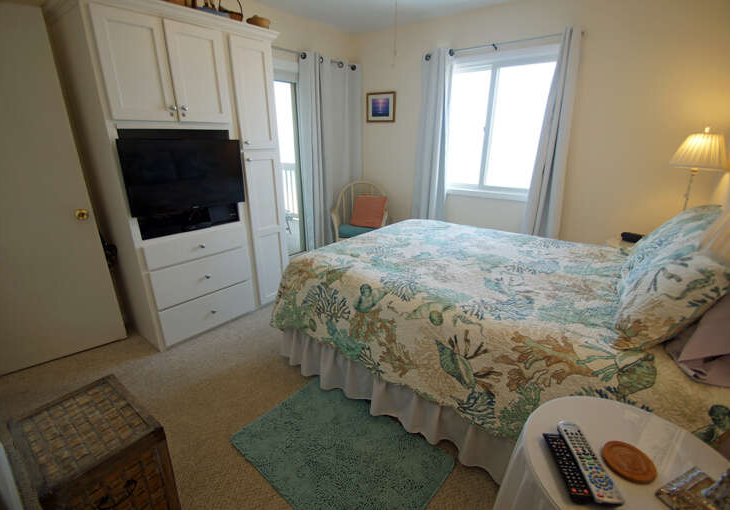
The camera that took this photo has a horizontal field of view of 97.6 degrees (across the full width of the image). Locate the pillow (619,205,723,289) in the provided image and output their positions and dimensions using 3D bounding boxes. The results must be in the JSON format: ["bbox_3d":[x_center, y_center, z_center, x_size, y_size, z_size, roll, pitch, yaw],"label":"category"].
[{"bbox_3d":[1.694,-0.051,1.756,0.680,0.460,0.160,-22,71,-48],"label":"pillow"}]

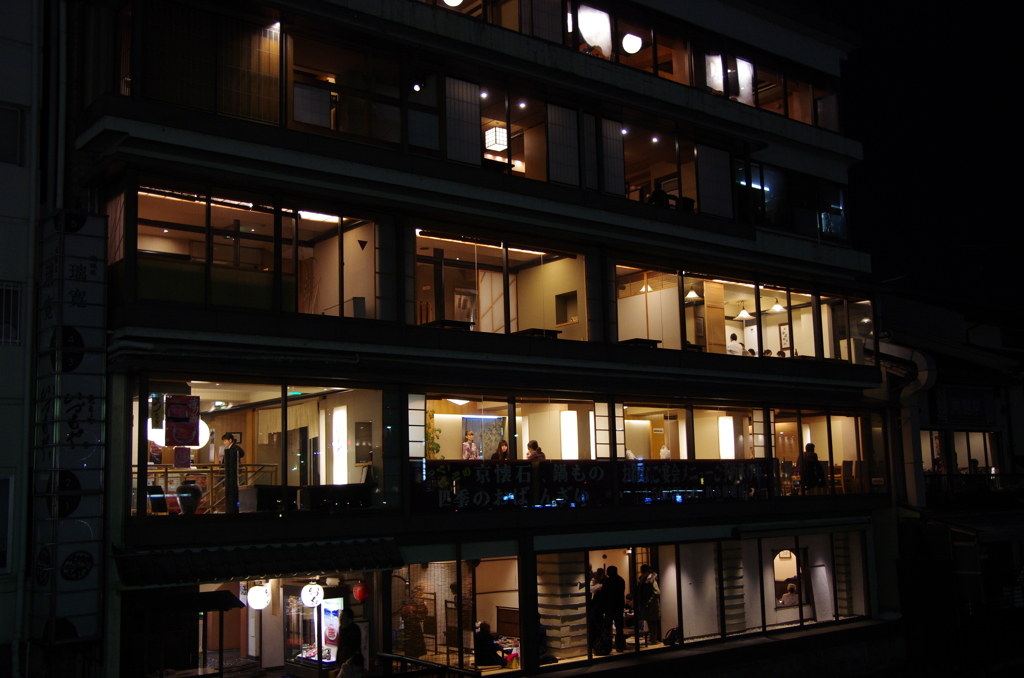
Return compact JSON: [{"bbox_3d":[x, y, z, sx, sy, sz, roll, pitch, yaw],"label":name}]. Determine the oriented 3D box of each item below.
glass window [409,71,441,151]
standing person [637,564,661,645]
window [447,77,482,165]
[{"bbox_3d":[-1.691,-4.383,19.620,0.731,1.497,0.100,5,-10,-36],"label":"glass window"},{"bbox_3d":[2.966,5.756,22.205,0.420,1.667,0.500,0,-9,-6],"label":"standing person"},{"bbox_3d":[-0.947,-4.285,20.160,0.845,1.689,0.100,5,-10,-36],"label":"window"}]

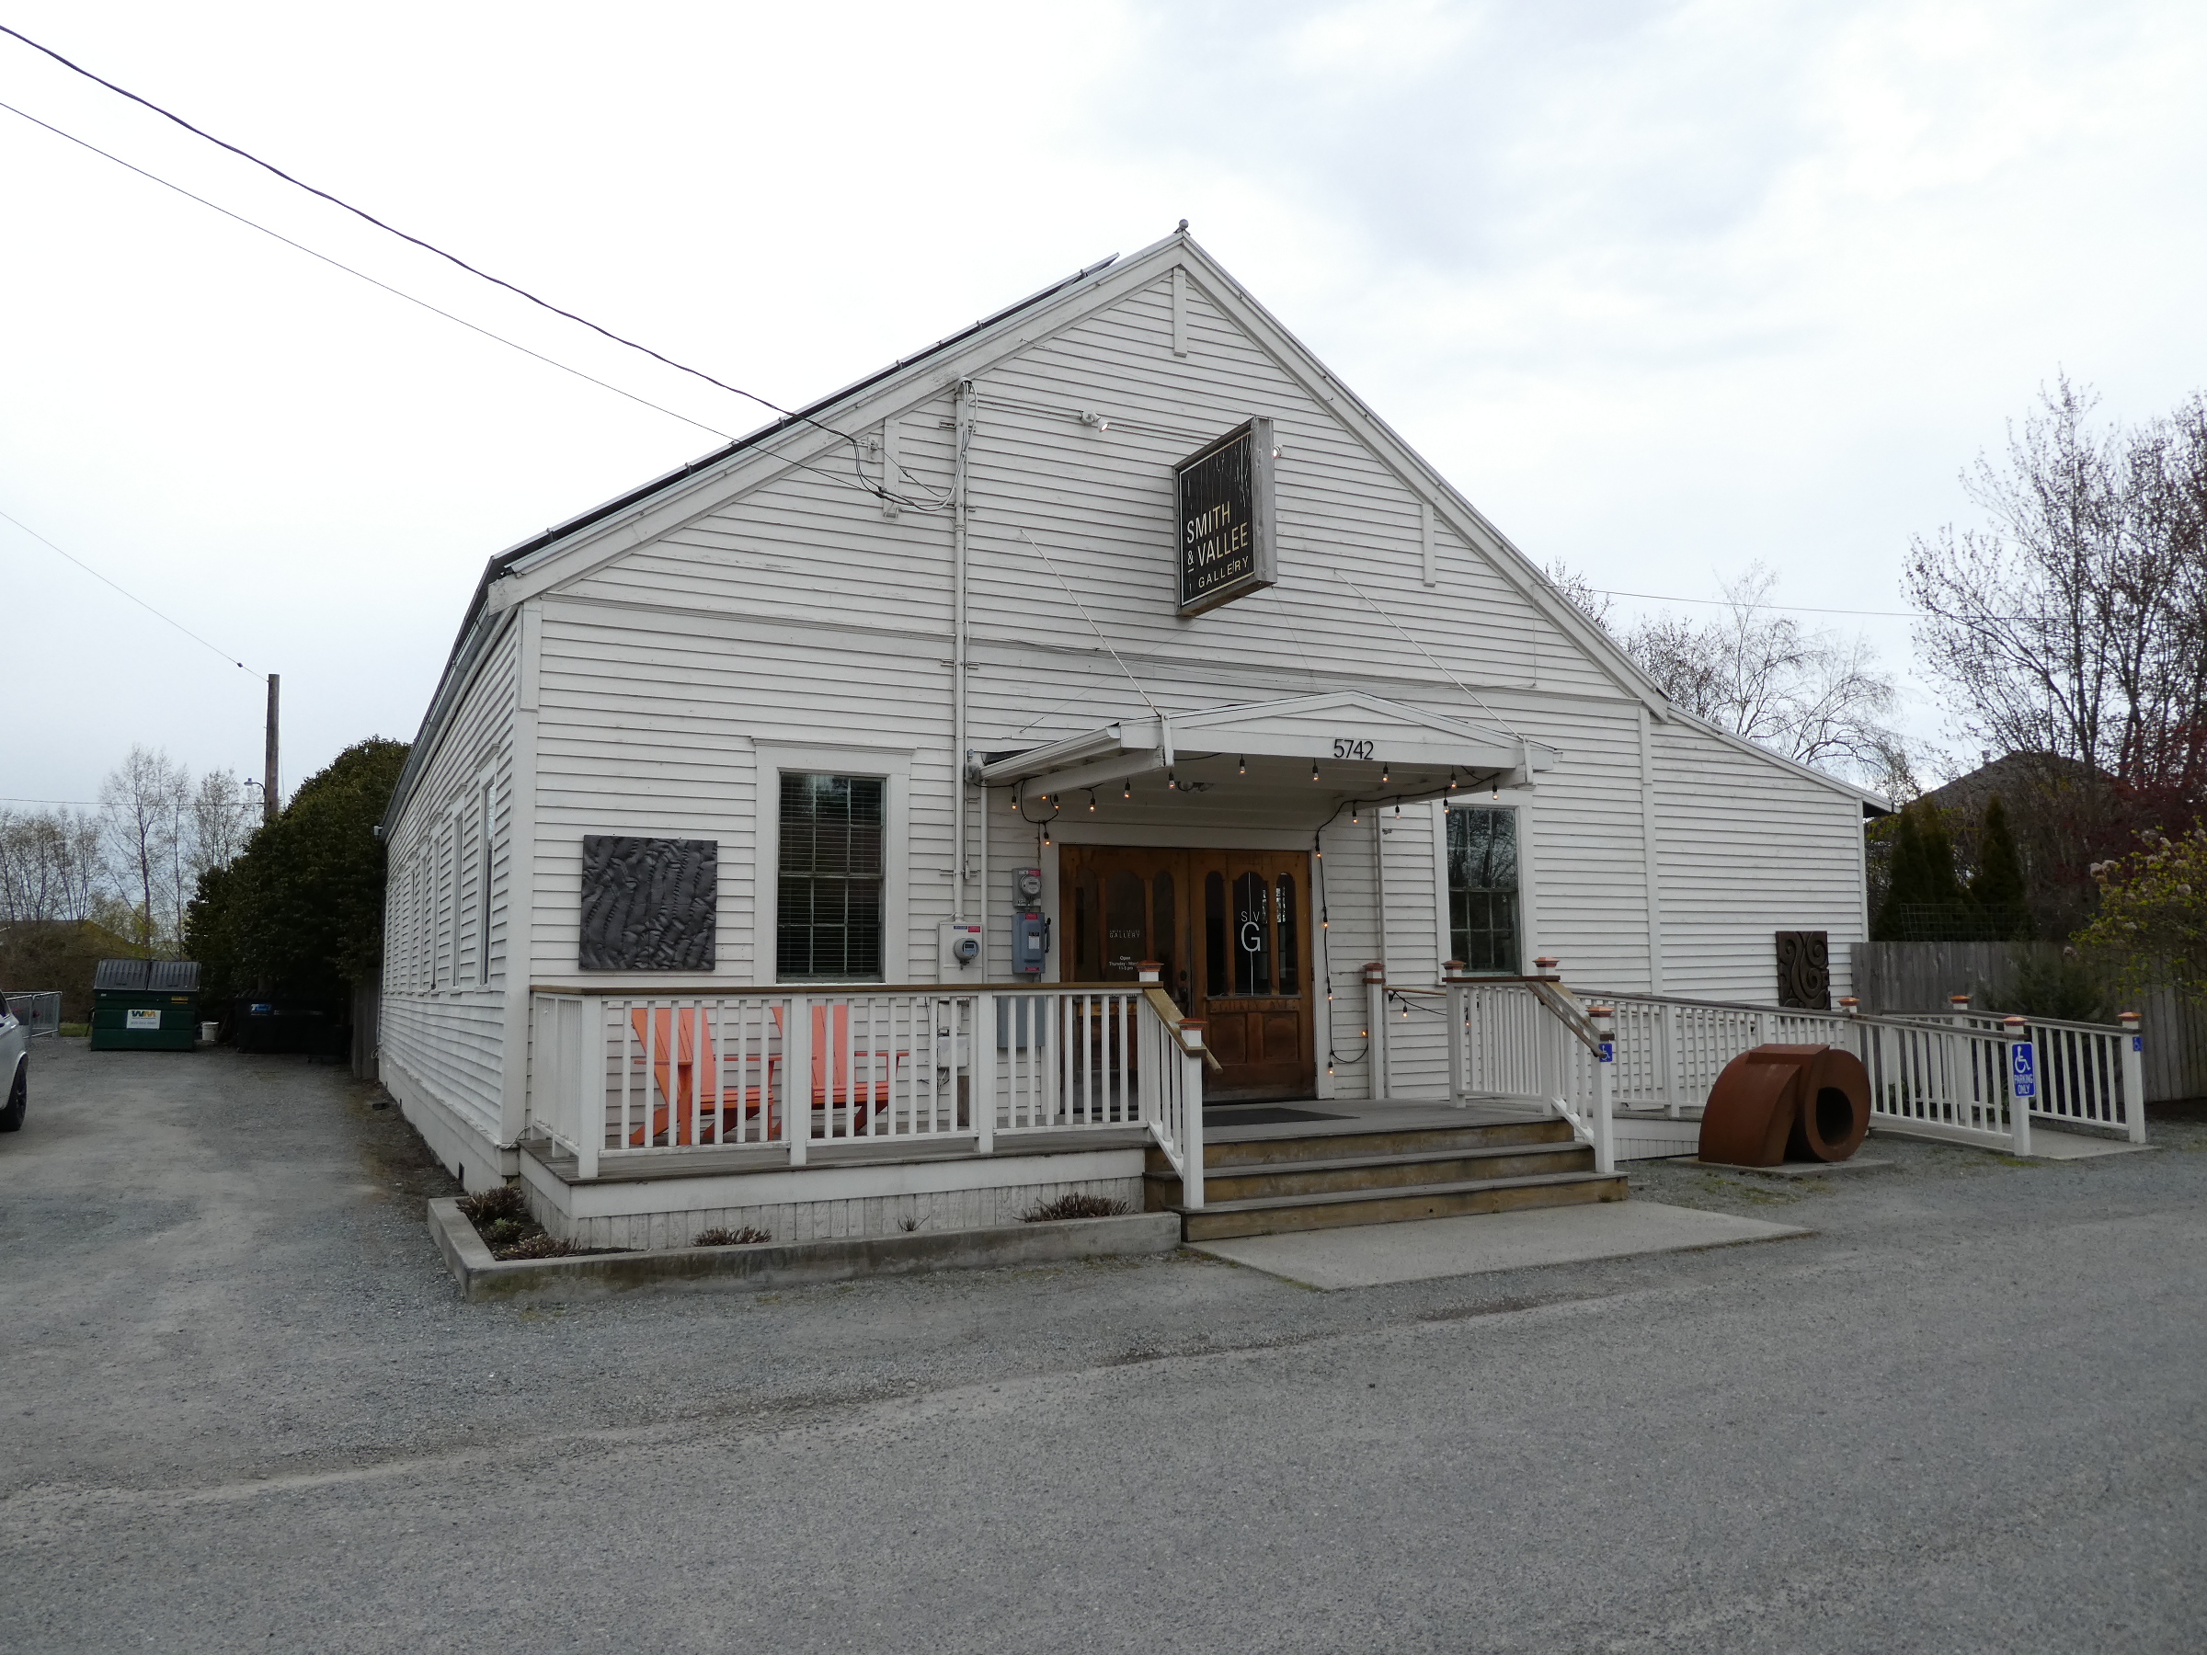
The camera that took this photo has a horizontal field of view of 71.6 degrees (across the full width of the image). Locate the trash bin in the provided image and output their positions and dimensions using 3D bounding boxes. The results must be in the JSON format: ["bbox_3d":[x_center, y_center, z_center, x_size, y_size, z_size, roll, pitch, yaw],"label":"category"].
[{"bbox_3d":[-20.601,3.916,33.029,1.960,1.800,1.450,2,-6,-27],"label":"trash bin"}]

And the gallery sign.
[{"bbox_3d":[0.991,-2.508,12.581,0.190,1.335,1.190,2,-6,-27],"label":"gallery sign"}]

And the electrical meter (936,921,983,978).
[{"bbox_3d":[-1.073,1.020,11.714,0.355,0.605,0.240,2,-6,-27],"label":"electrical meter"}]

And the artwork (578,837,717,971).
[{"bbox_3d":[-3.180,0.536,10.763,0.928,0.917,0.060,2,-6,-27],"label":"artwork"}]

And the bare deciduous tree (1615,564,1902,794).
[{"bbox_3d":[14.685,-0.576,33.466,5.900,10.664,5.900,2,-6,-27],"label":"bare deciduous tree"}]

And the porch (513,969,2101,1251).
[{"bbox_3d":[3.069,1.989,12.301,14.352,1.665,2.852,2,-6,-27],"label":"porch"}]

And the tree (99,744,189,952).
[{"bbox_3d":[-37.515,2.360,59.439,3.200,11.199,3.200,2,-6,-27],"label":"tree"}]

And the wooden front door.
[{"bbox_3d":[0.741,1.258,12.844,2.450,2.150,0.240,2,-6,-27],"label":"wooden front door"}]

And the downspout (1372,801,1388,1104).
[{"bbox_3d":[2.506,1.100,13.674,0.075,2.605,0.080,2,-6,-27],"label":"downspout"}]

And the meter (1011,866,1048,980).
[{"bbox_3d":[-0.563,0.736,12.040,0.270,0.827,0.190,2,-6,-27],"label":"meter"}]

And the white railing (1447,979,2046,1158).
[{"bbox_3d":[5.580,2.076,13.133,5.446,1.647,1.518,2,-6,-27],"label":"white railing"}]

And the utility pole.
[{"bbox_3d":[-19.981,0.787,36.545,0.270,9.082,0.270,2,-6,-27],"label":"utility pole"}]

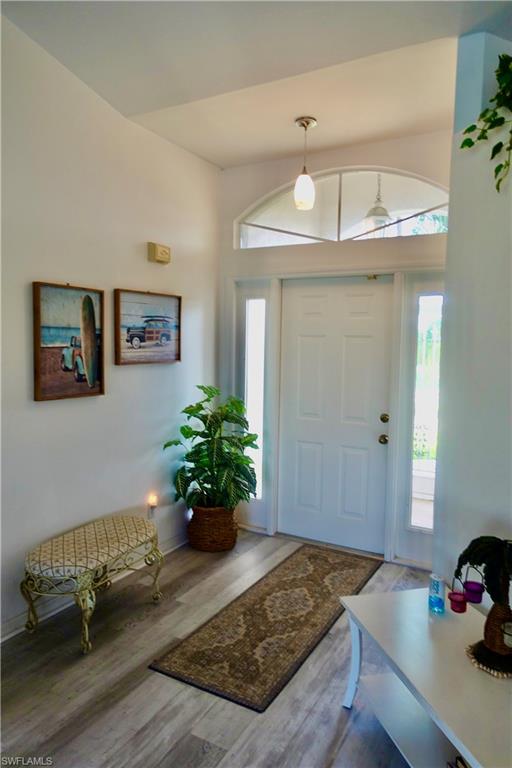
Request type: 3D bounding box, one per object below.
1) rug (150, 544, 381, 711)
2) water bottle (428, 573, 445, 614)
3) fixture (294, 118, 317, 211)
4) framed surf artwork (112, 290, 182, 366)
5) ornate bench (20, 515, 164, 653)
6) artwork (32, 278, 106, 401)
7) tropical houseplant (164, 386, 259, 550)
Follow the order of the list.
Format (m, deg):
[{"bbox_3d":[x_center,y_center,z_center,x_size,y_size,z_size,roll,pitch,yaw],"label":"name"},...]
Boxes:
[{"bbox_3d":[0.207,1.333,3.115,0.626,0.009,1.809,3,5,30],"label":"rug"},{"bbox_3d":[0.748,0.860,2.111,0.062,0.157,0.062,3,5,29],"label":"water bottle"},{"bbox_3d":[0.327,-1.438,3.370,0.139,0.573,0.139,1,4,0],"label":"fixture"},{"bbox_3d":[-0.737,-0.388,3.580,0.038,0.490,0.644,3,5,29],"label":"framed surf artwork"},{"bbox_3d":[-0.898,1.105,2.935,0.458,0.466,0.688,3,5,29],"label":"ornate bench"},{"bbox_3d":[-1.077,-0.239,2.984,0.038,0.645,0.472,3,5,29],"label":"artwork"},{"bbox_3d":[-0.260,0.651,3.958,0.587,1.235,0.607,3,5,29],"label":"tropical houseplant"}]

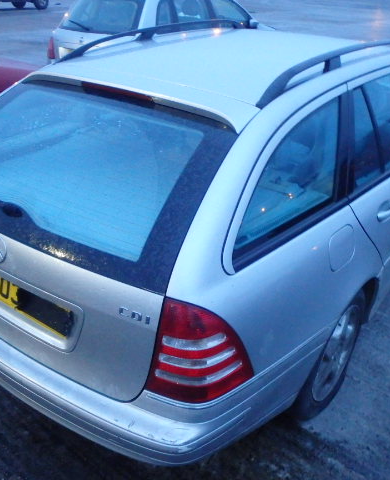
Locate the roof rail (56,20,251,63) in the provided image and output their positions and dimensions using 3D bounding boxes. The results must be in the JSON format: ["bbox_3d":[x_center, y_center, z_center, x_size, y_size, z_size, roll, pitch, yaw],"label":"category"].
[{"bbox_3d":[-0.130,-1.073,2.728,0.055,0.115,1.580,21,32,30],"label":"roof rail"}]

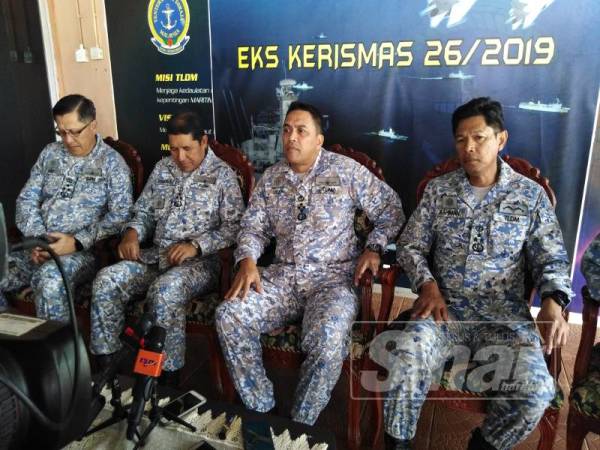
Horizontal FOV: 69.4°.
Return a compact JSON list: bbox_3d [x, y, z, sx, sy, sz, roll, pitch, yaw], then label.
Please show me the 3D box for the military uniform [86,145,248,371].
[{"bbox_3d":[-0.599,0.122,1.987,0.530,0.920,0.620,5,14,24],"label":"military uniform"}]

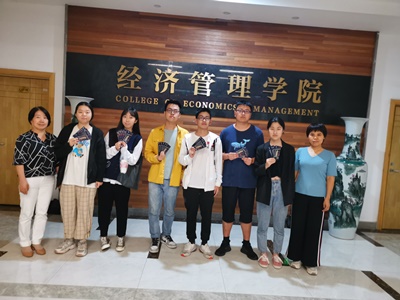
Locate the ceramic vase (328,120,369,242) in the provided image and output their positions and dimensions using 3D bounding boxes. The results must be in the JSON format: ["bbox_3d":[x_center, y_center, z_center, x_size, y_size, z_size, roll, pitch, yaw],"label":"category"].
[{"bbox_3d":[2.152,0.407,4.526,0.455,1.720,0.455,4,5,0],"label":"ceramic vase"}]

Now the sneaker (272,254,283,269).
[{"bbox_3d":[0.861,1.216,3.479,0.095,0.105,0.255,5,5,9],"label":"sneaker"}]

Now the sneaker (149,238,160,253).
[{"bbox_3d":[-0.531,1.092,3.663,0.105,0.125,0.285,3,5,-5],"label":"sneaker"}]

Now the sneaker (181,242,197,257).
[{"bbox_3d":[-0.120,1.133,3.587,0.105,0.115,0.285,7,6,29],"label":"sneaker"}]

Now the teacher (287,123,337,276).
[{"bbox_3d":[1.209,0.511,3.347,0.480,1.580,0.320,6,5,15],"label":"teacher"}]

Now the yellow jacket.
[{"bbox_3d":[-0.390,0.066,3.570,0.500,0.720,0.310,3,5,-7],"label":"yellow jacket"}]

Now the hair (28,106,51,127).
[{"bbox_3d":[-1.685,-0.350,3.286,0.230,0.220,0.230,0,6,-35],"label":"hair"}]

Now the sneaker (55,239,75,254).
[{"bbox_3d":[-1.479,1.052,3.439,0.100,0.115,0.270,6,6,24],"label":"sneaker"}]

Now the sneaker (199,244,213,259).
[{"bbox_3d":[0.074,1.147,3.585,0.105,0.110,0.280,2,6,-26],"label":"sneaker"}]

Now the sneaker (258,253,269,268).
[{"bbox_3d":[0.714,1.209,3.467,0.092,0.100,0.245,4,5,-1],"label":"sneaker"}]

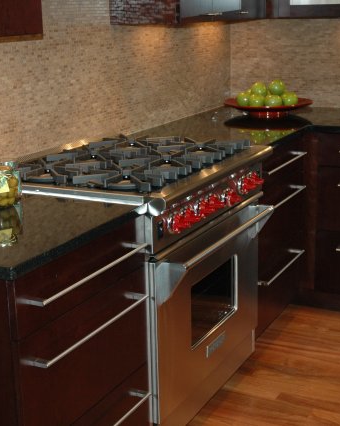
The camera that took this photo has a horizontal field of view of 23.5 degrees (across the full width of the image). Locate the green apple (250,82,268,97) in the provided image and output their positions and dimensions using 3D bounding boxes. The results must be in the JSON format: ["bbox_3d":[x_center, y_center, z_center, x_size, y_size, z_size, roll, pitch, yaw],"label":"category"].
[{"bbox_3d":[0.448,-0.619,4.095,0.077,0.073,0.077,0,15,6],"label":"green apple"}]

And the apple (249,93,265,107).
[{"bbox_3d":[0.438,-0.555,4.076,0.077,0.073,0.077,0,15,6],"label":"apple"}]

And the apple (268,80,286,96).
[{"bbox_3d":[0.537,-0.626,4.092,0.078,0.074,0.078,1,15,7],"label":"apple"}]

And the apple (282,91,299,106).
[{"bbox_3d":[0.603,-0.565,4.090,0.078,0.074,0.078,1,15,8],"label":"apple"}]

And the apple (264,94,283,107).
[{"bbox_3d":[0.517,-0.547,4.058,0.081,0.077,0.081,1,15,7],"label":"apple"}]

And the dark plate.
[{"bbox_3d":[0.500,-0.529,4.122,0.445,0.056,0.445,1,15,7],"label":"dark plate"}]

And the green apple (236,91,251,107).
[{"bbox_3d":[0.375,-0.569,4.117,0.077,0.073,0.077,0,15,5],"label":"green apple"}]

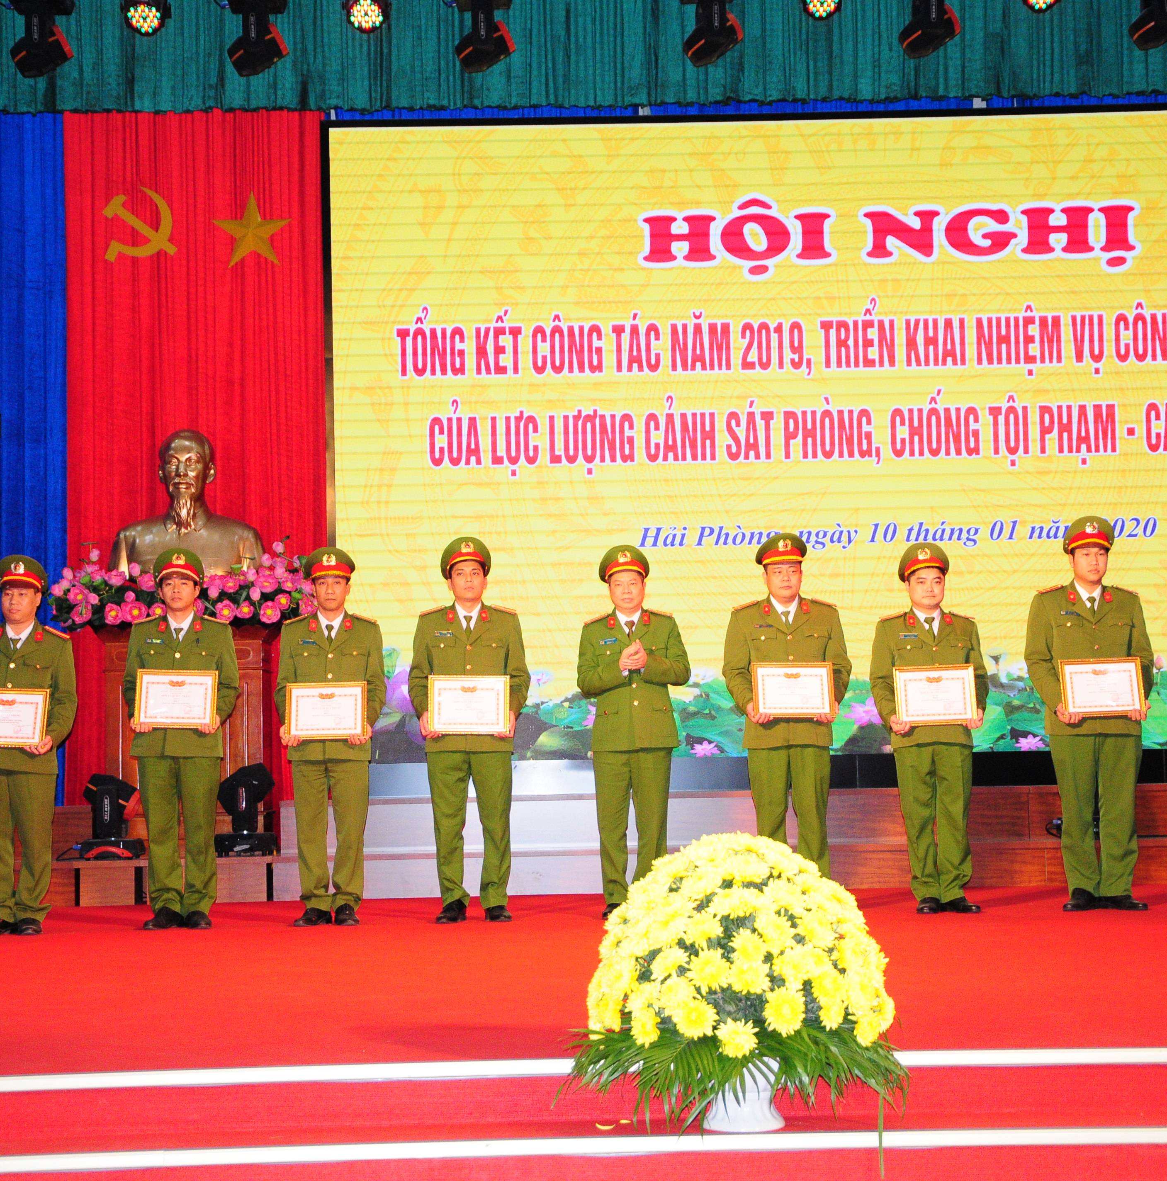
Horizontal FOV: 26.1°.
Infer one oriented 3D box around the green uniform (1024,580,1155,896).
[{"bbox_3d":[2.365,0.694,11.750,0.610,1.486,0.380,-1,-1,-5],"label":"green uniform"}]

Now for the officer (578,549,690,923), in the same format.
[{"bbox_3d":[0.234,0.659,11.750,0.539,1.739,0.380,-1,-1,-8],"label":"officer"}]

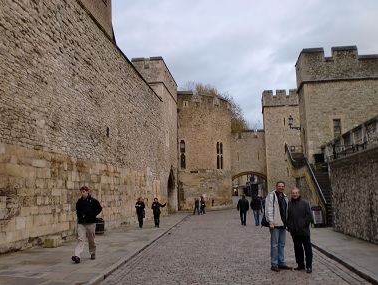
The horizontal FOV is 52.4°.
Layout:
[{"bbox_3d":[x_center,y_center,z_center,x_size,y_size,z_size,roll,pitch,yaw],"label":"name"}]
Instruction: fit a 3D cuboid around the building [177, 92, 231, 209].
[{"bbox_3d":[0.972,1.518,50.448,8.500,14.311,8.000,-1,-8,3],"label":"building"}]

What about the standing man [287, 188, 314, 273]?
[{"bbox_3d":[2.353,1.826,8.082,0.520,1.680,0.400,-4,-9,21],"label":"standing man"}]

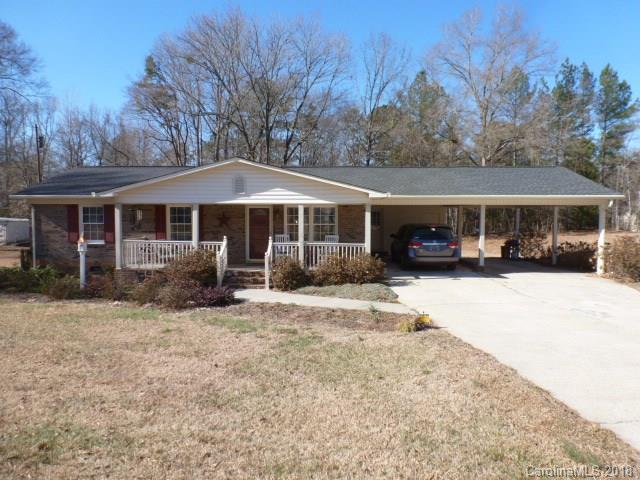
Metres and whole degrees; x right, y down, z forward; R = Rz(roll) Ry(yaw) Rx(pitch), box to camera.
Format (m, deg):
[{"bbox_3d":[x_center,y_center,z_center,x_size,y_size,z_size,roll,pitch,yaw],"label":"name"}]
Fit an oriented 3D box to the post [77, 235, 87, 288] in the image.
[{"bbox_3d":[-7.853,0.713,14.657,0.320,1.791,0.320,0,3,0],"label":"post"}]

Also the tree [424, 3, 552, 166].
[{"bbox_3d":[17.467,-12.086,45.435,12.769,22.855,12.600,0,3,0],"label":"tree"}]

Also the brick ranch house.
[{"bbox_3d":[-0.089,-0.976,19.776,21.783,4.501,8.400,0,3,0],"label":"brick ranch house"}]

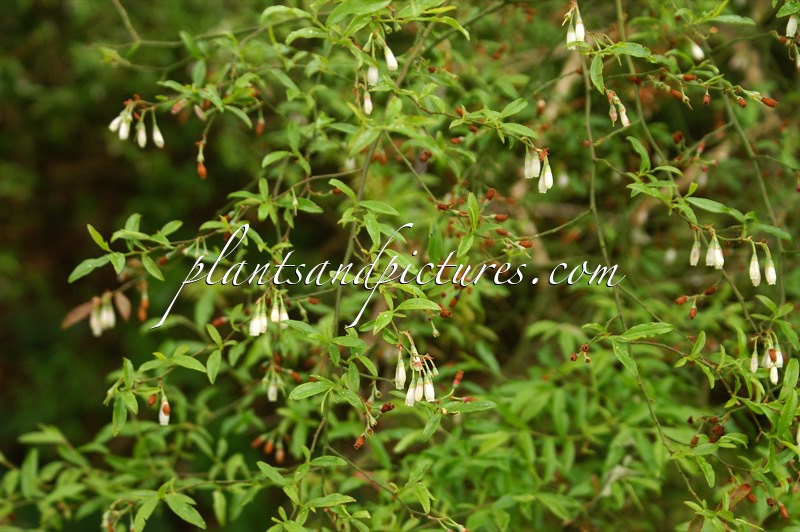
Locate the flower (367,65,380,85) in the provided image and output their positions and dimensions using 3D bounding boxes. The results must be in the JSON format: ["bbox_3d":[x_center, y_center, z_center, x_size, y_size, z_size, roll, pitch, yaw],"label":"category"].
[{"bbox_3d":[-0.011,-0.083,0.720,0.005,0.010,0.005,1,7,0],"label":"flower"}]

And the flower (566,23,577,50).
[{"bbox_3d":[0.097,-0.129,0.940,0.005,0.015,0.005,0,6,0],"label":"flower"}]

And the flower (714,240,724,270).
[{"bbox_3d":[0.134,-0.005,0.700,0.004,0.013,0.004,-6,7,0],"label":"flower"}]

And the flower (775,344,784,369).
[{"bbox_3d":[0.217,0.052,0.950,0.005,0.014,0.005,-5,6,0],"label":"flower"}]

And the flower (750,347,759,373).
[{"bbox_3d":[0.149,0.040,0.700,0.003,0.011,0.003,2,7,0],"label":"flower"}]

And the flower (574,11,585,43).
[{"bbox_3d":[0.100,-0.133,0.930,0.005,0.016,0.005,-5,6,0],"label":"flower"}]

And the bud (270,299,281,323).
[{"bbox_3d":[-0.071,0.026,0.950,0.005,0.013,0.005,0,6,0],"label":"bud"}]

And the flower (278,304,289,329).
[{"bbox_3d":[-0.066,0.029,0.950,0.005,0.014,0.005,-6,6,0],"label":"flower"}]

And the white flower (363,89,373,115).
[{"bbox_3d":[-0.013,-0.069,0.700,0.004,0.011,0.004,-6,7,0],"label":"white flower"}]

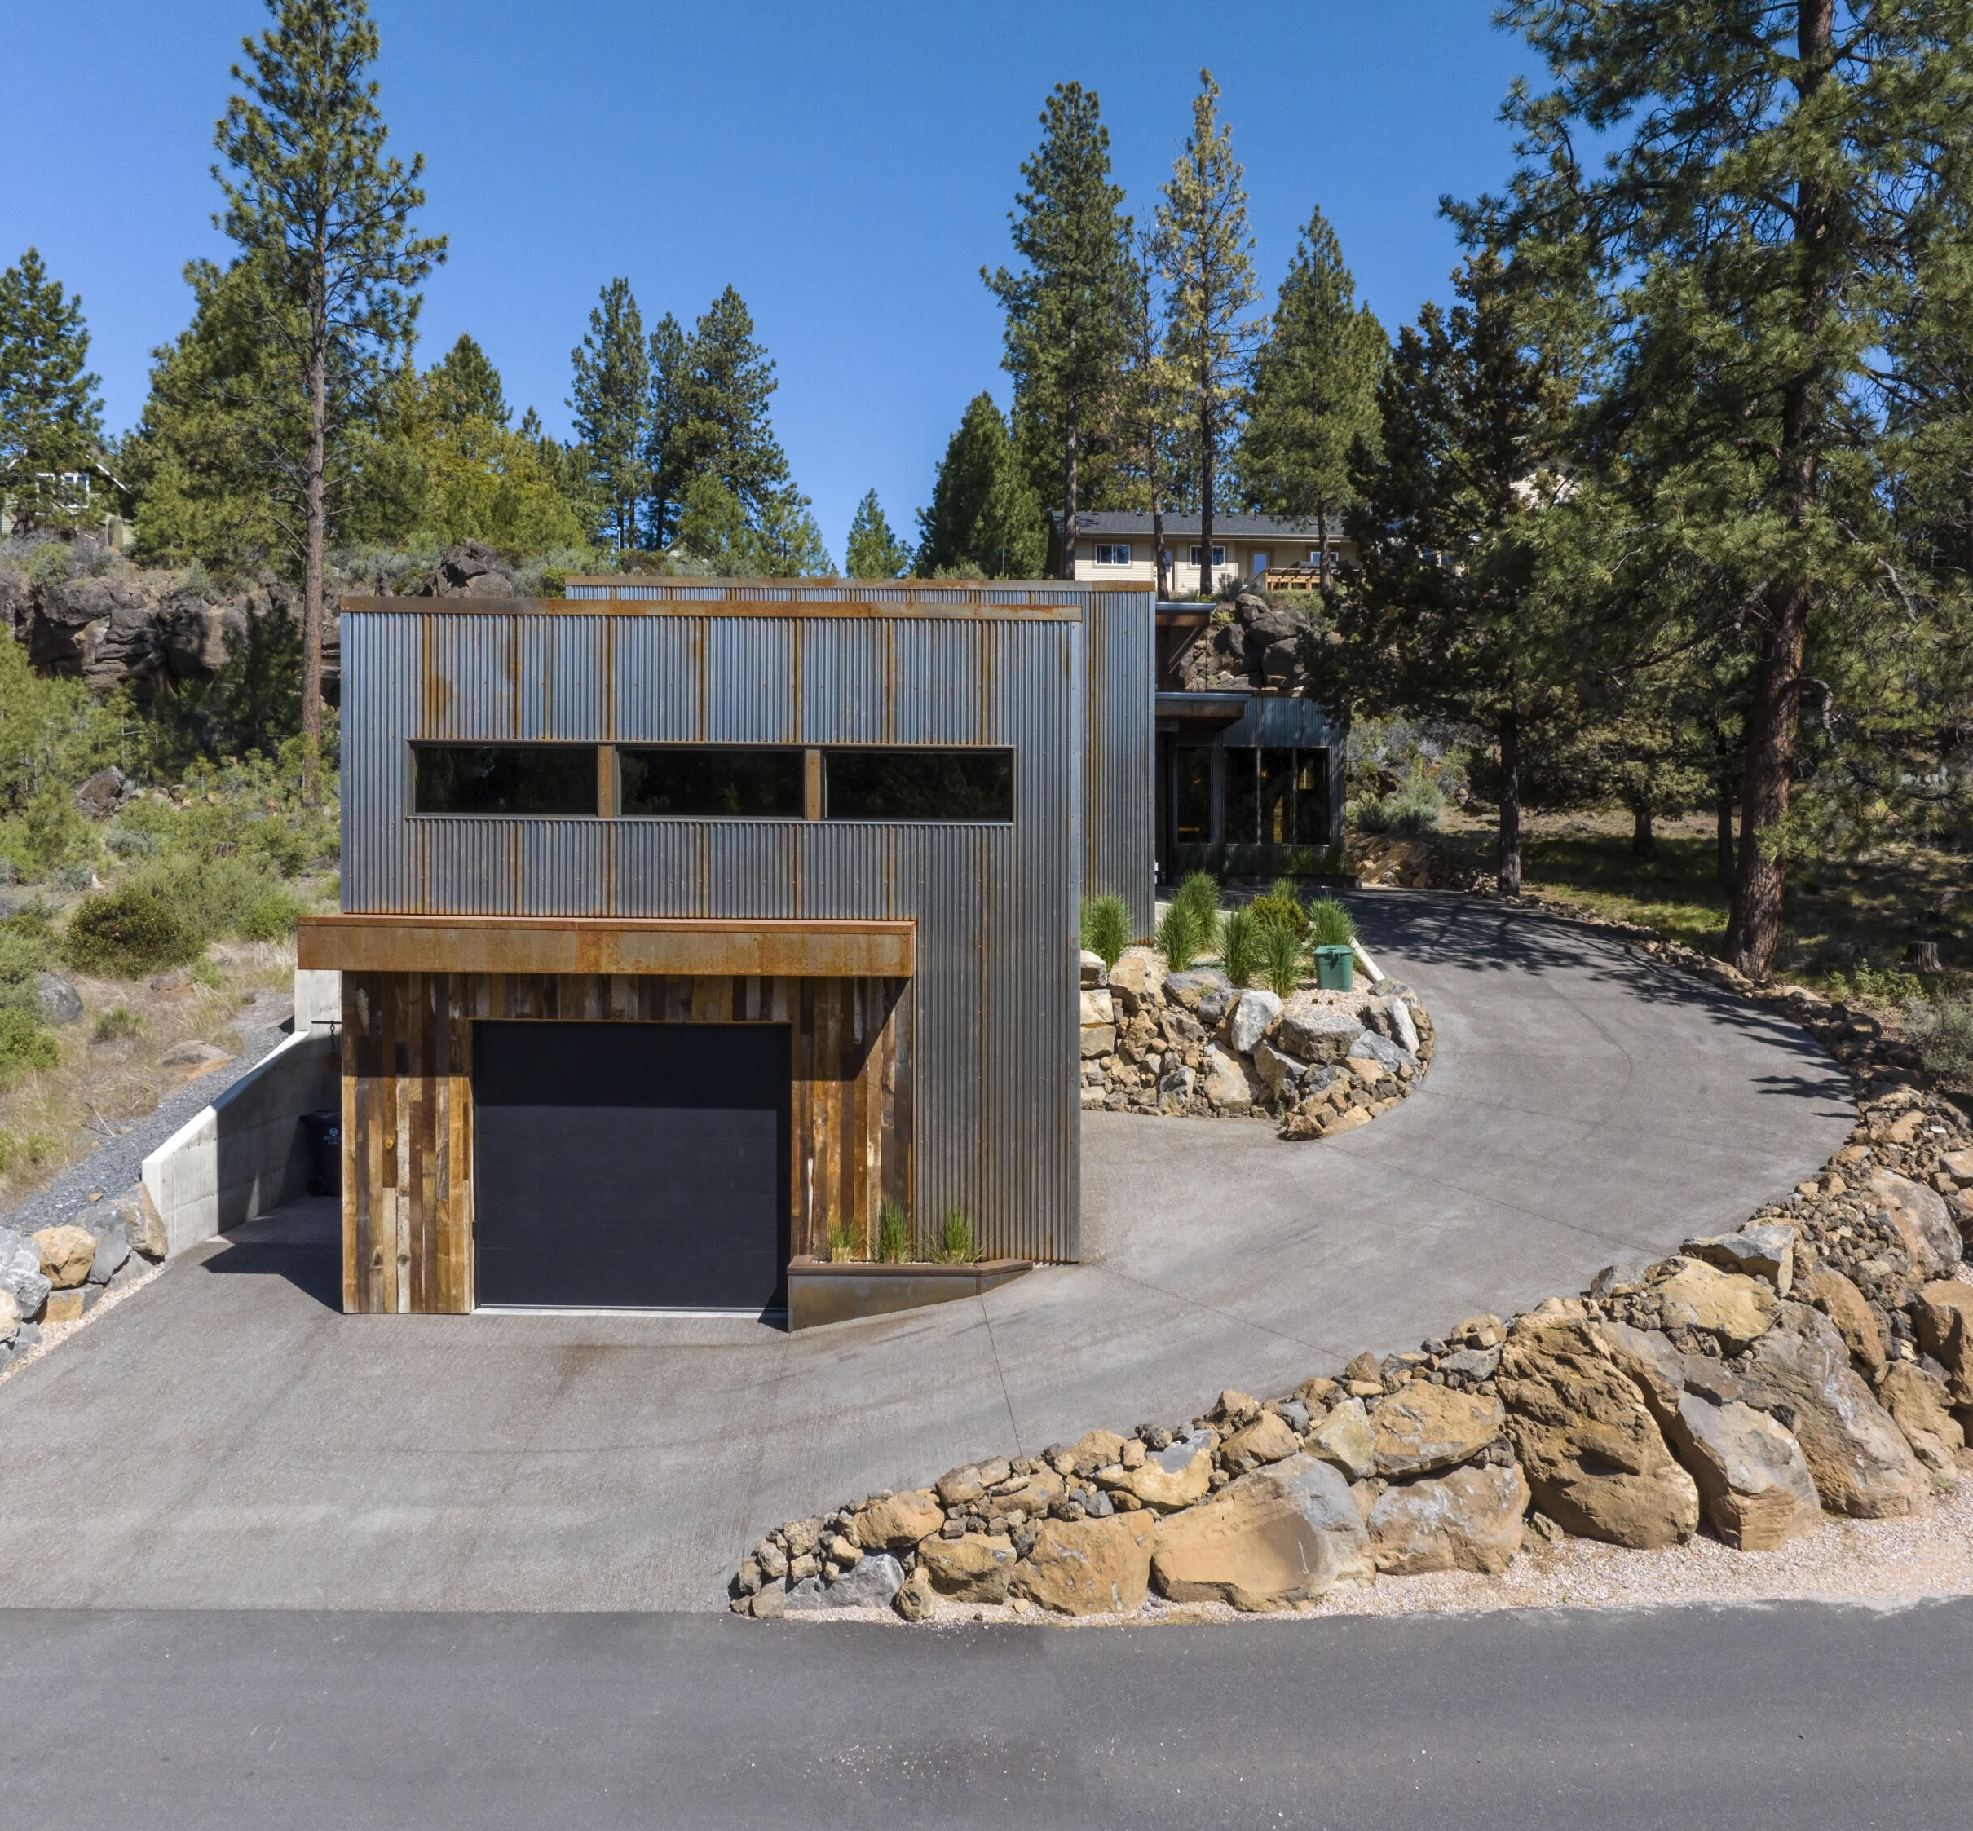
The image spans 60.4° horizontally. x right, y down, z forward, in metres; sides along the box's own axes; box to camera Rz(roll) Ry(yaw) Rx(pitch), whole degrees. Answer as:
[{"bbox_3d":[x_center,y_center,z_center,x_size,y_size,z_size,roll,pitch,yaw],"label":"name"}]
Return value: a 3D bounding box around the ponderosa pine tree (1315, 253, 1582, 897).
[{"bbox_3d":[8.441,-6.224,31.000,4.893,11.783,4.800,0,1,0],"label":"ponderosa pine tree"}]

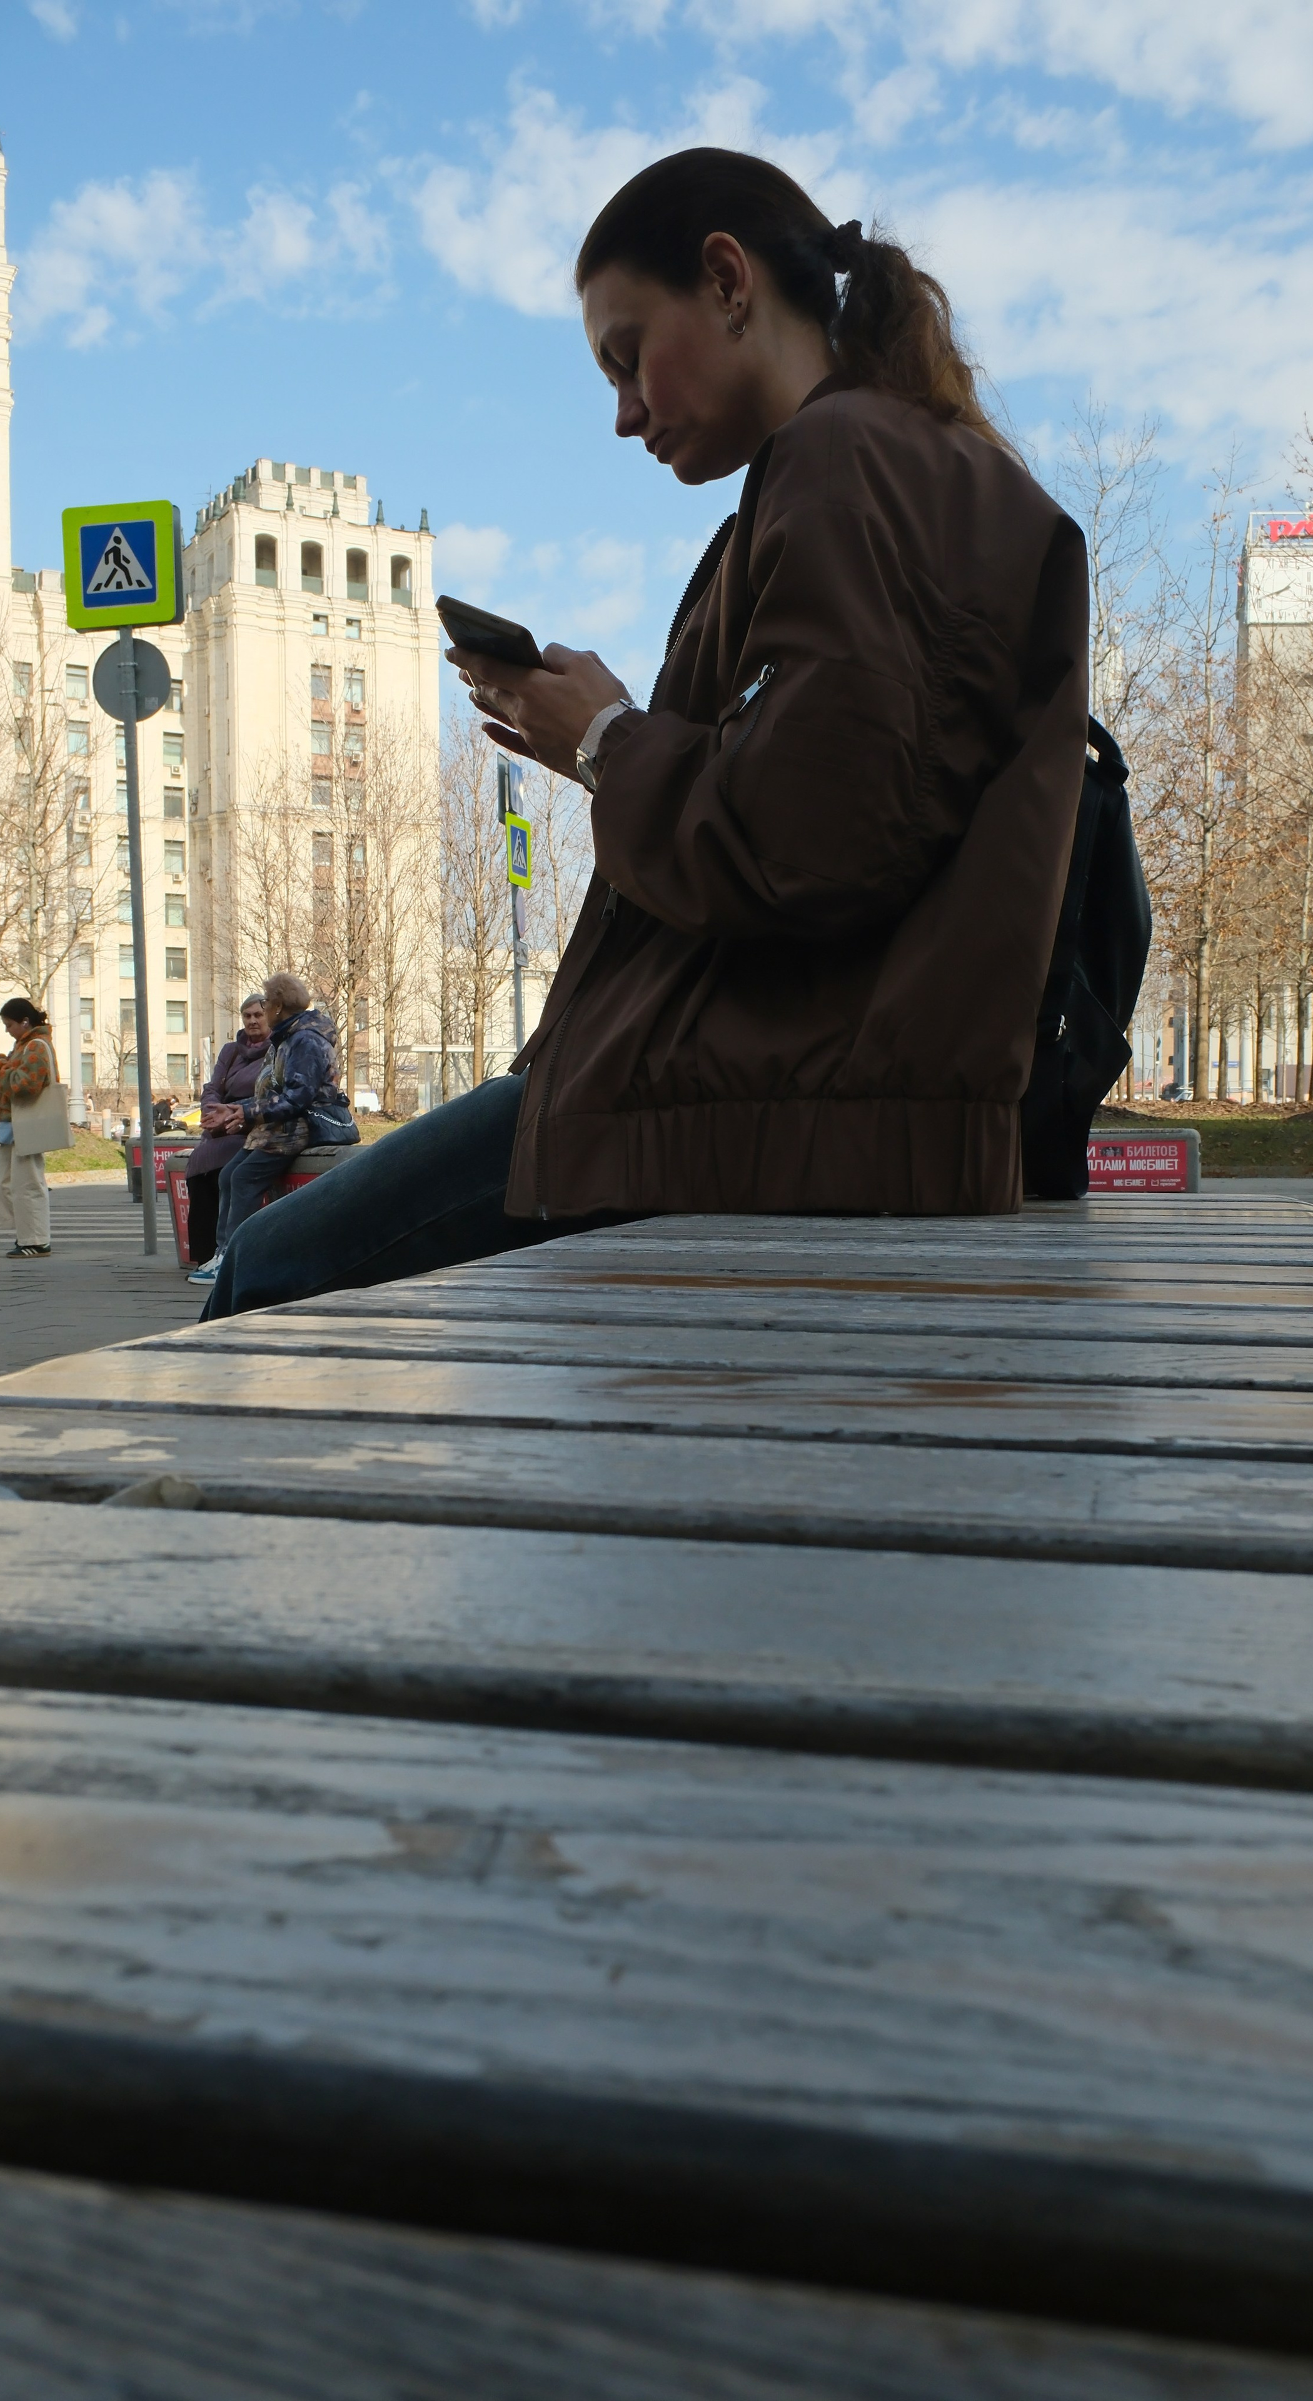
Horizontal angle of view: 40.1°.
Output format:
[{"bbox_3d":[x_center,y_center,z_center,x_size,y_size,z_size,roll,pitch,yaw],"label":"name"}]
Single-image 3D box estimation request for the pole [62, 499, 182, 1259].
[{"bbox_3d":[-3.145,-1.918,10.870,0.720,4.520,0.200,-1,3,14],"label":"pole"}]

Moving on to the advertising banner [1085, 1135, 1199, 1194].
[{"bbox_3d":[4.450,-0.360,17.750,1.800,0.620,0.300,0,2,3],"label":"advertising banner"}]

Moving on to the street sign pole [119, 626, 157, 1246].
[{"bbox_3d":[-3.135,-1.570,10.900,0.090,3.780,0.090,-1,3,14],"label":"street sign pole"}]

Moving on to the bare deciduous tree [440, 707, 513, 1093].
[{"bbox_3d":[-3.564,-5.832,36.000,1.800,8.100,1.800,-1,2,0],"label":"bare deciduous tree"}]

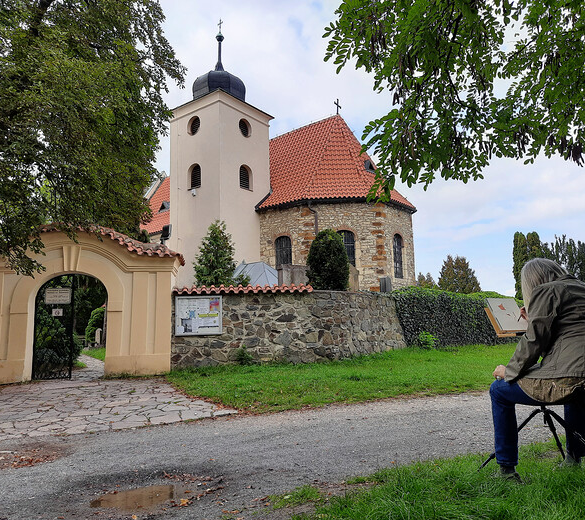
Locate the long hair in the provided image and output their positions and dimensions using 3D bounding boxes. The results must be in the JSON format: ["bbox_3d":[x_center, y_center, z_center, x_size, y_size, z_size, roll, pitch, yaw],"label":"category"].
[{"bbox_3d":[1.284,0.125,2.550,0.210,0.270,0.230,2,-10,-22],"label":"long hair"}]

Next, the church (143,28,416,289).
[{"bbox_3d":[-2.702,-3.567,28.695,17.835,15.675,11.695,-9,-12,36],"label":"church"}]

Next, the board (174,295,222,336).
[{"bbox_3d":[-2.148,1.268,11.441,1.050,0.890,0.090,0,-10,-10],"label":"board"}]

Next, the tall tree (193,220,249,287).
[{"bbox_3d":[-2.122,0.345,14.048,1.450,2.992,1.400,-2,-10,0],"label":"tall tree"}]

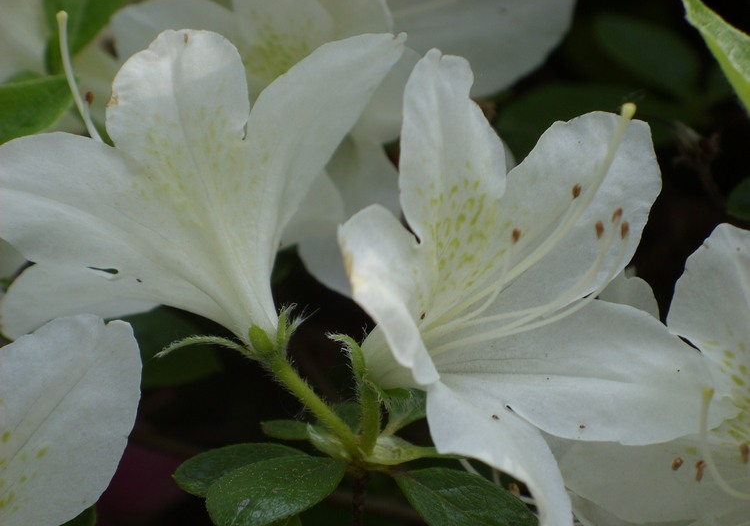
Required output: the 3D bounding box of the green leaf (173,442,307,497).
[{"bbox_3d":[-0.017,0.030,0.602,0.026,0.005,0.013,-5,34,7],"label":"green leaf"}]

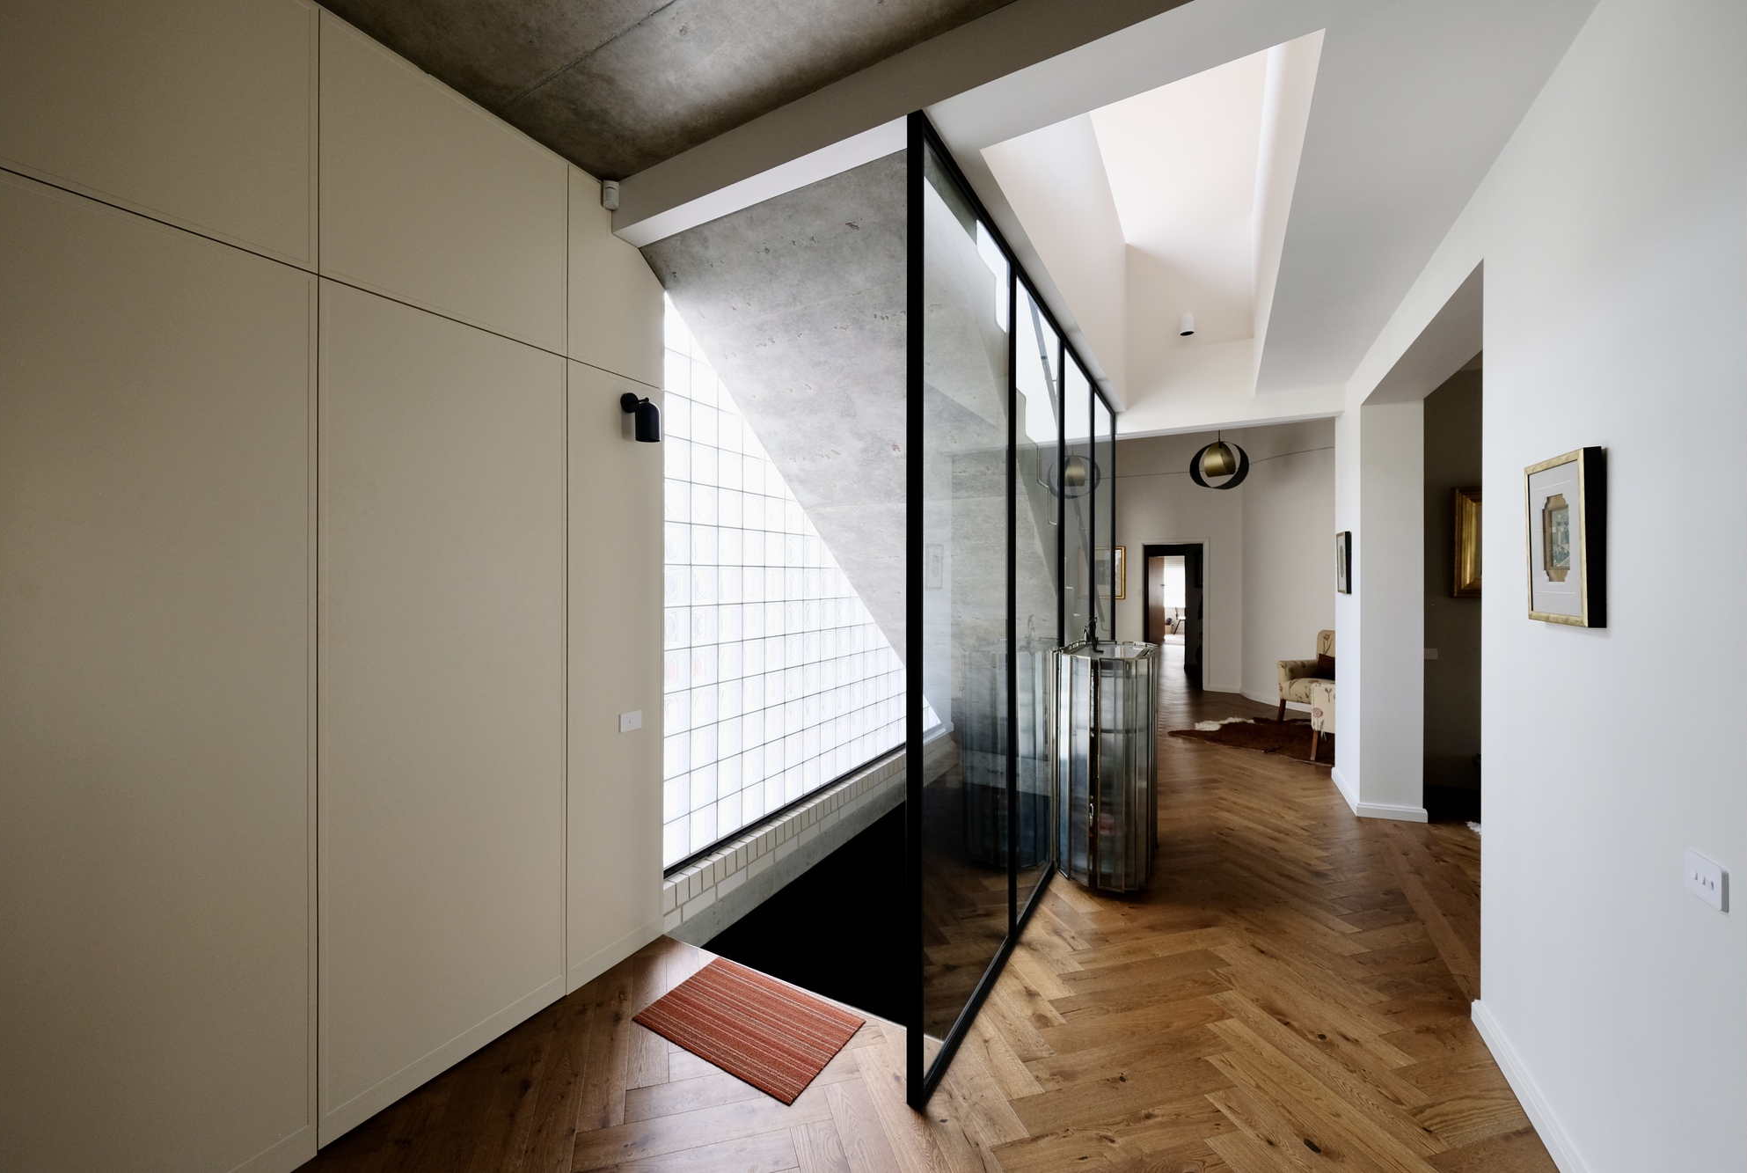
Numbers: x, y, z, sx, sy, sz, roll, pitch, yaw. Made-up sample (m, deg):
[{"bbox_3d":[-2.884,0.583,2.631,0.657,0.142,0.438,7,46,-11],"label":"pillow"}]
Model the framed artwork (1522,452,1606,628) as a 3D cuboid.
[{"bbox_3d":[1.953,-0.131,1.662,0.034,0.462,0.335,0,0,30],"label":"framed artwork"}]

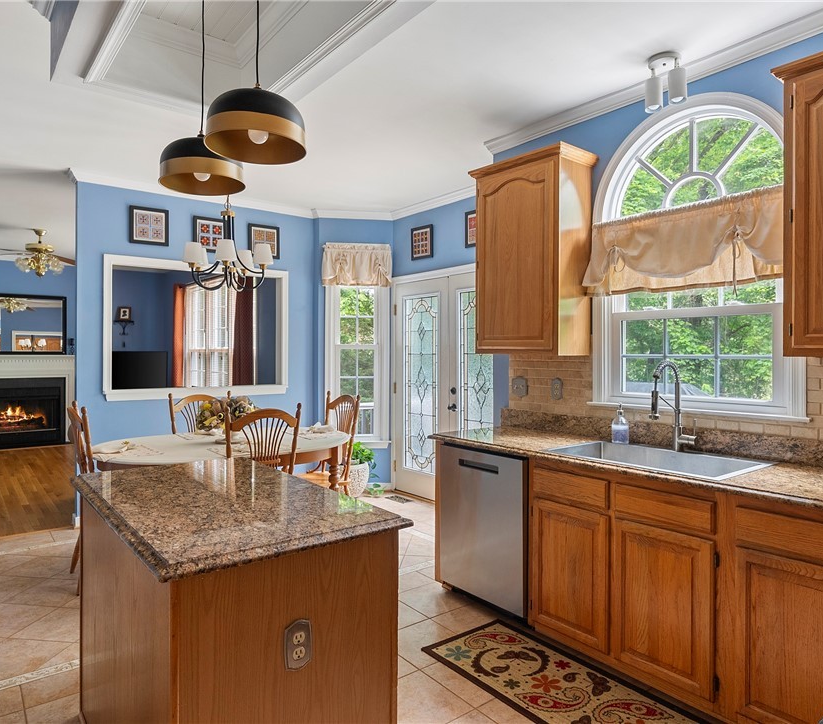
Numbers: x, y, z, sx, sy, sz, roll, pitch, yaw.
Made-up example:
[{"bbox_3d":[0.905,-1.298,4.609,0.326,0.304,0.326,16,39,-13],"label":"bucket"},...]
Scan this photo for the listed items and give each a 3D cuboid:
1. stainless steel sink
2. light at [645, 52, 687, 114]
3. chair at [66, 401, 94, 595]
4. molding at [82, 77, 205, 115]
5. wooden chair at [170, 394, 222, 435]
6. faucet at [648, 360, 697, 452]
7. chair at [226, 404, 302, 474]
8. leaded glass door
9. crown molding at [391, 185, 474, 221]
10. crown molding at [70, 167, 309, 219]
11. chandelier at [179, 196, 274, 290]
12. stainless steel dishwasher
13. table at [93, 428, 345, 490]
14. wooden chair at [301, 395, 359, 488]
[{"bbox_3d":[1.049,0.523,2.523,0.520,0.215,0.790,0,1,-39],"label":"stainless steel sink"},{"bbox_3d":[1.166,-1.301,2.663,0.150,0.226,0.205,0,1,-39],"label":"light"},{"bbox_3d":[-1.755,0.776,3.503,0.540,1.040,0.480,-1,1,-38],"label":"chair"},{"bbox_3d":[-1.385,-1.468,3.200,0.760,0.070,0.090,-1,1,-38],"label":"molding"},{"bbox_3d":[-1.529,0.771,4.366,0.510,1.060,0.540,0,1,-43],"label":"wooden chair"},{"bbox_3d":[1.130,0.196,2.475,0.250,0.405,0.125,-1,1,-38],"label":"faucet"},{"bbox_3d":[-0.982,0.775,3.538,0.480,1.040,0.540,-1,1,-38],"label":"chair"},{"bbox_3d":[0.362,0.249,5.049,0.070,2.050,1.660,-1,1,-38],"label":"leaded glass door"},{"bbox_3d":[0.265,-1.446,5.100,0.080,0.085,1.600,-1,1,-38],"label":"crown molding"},{"bbox_3d":[-1.773,-1.393,4.885,2.040,0.100,0.090,0,1,-39],"label":"crown molding"},{"bbox_3d":[-1.266,-0.812,3.941,0.610,0.650,0.610,0,1,-39],"label":"chandelier"},{"bbox_3d":[0.600,0.860,3.185,0.610,0.800,0.605,0,1,-39],"label":"stainless steel dishwasher"},{"bbox_3d":[-1.242,0.913,3.918,1.640,0.760,1.300,-1,1,-38],"label":"table"},{"bbox_3d":[-0.706,0.774,4.343,0.540,1.060,0.510,0,1,-39],"label":"wooden chair"}]

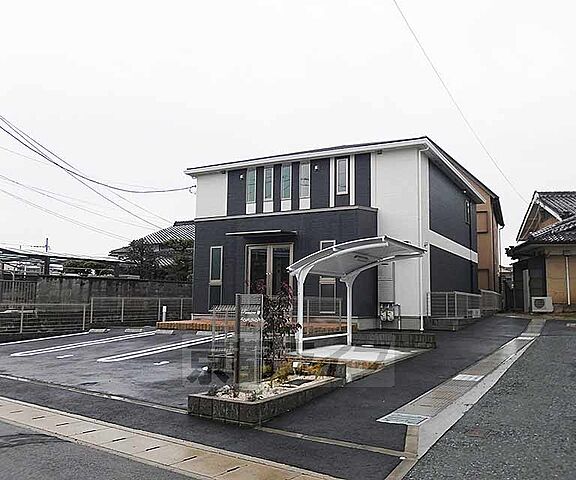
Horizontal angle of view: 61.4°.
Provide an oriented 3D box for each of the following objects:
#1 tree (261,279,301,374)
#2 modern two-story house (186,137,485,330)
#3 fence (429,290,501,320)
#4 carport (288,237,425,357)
[{"bbox_3d":[-0.112,1.292,7.250,0.580,1.350,0.560,1,-6,0],"label":"tree"},{"bbox_3d":[2.940,0.411,22.074,9.806,6.500,11.566,-3,-8,30],"label":"modern two-story house"},{"bbox_3d":[7.964,2.708,20.875,0.950,1.000,12.000,-3,-8,30],"label":"fence"},{"bbox_3d":[1.637,1.332,11.056,2.220,2.410,3.000,-3,-7,29],"label":"carport"}]

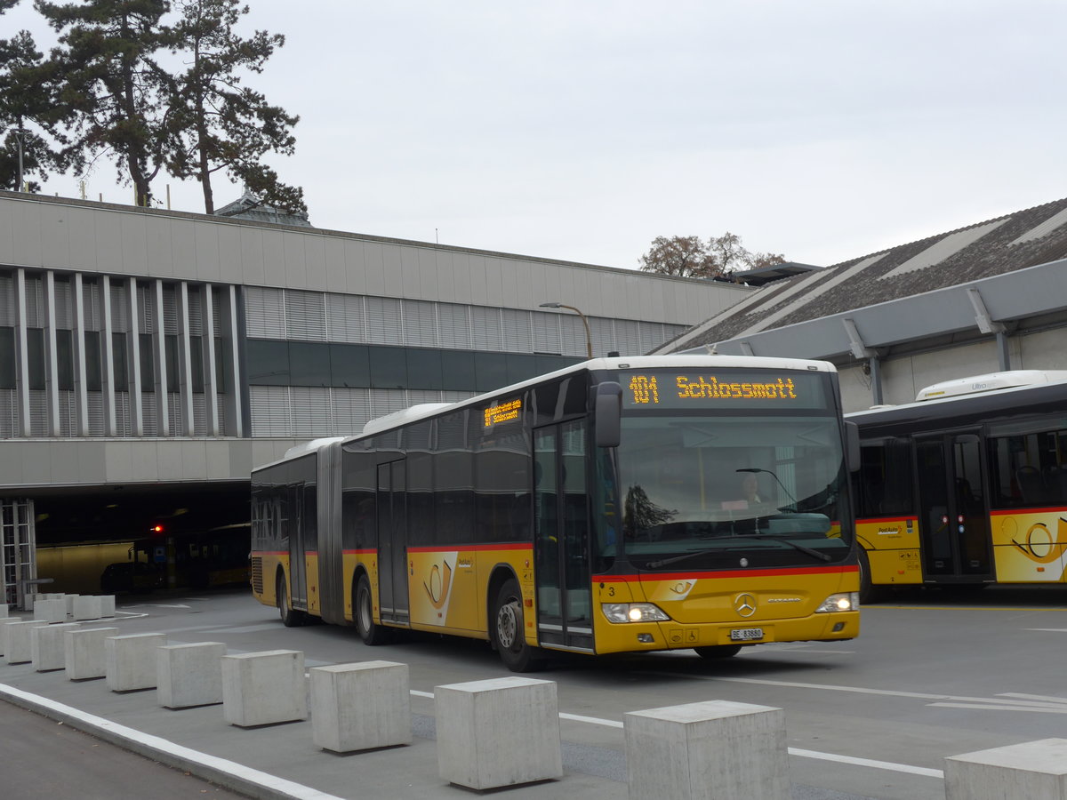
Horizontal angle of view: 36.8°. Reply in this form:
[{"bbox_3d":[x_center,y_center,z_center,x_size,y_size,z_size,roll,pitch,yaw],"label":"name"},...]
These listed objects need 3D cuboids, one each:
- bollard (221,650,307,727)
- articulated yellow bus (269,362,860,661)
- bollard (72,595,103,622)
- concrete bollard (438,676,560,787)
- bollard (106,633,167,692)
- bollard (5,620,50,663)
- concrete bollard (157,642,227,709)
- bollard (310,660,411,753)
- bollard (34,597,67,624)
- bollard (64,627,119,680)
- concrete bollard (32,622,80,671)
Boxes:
[{"bbox_3d":[-2.054,2.200,12.227,0.496,0.512,0.477,-1,-5,-28],"label":"bollard"},{"bbox_3d":[-1.214,1.772,22.336,2.550,3.100,17.940,0,-5,-19],"label":"articulated yellow bus"},{"bbox_3d":[-9.770,4.567,35.140,0.481,0.512,0.496,-5,-5,17],"label":"bollard"},{"bbox_3d":[-0.191,1.795,8.655,0.496,0.512,0.477,-1,-5,-29],"label":"concrete bollard"},{"bbox_3d":[-3.933,2.609,15.927,0.496,0.512,0.477,-2,-5,-26],"label":"bollard"},{"bbox_3d":[-6.654,3.188,21.066,0.496,0.512,0.477,-2,-5,-26],"label":"bollard"},{"bbox_3d":[-3.011,2.428,14.140,0.496,0.512,0.477,-1,-5,-28],"label":"concrete bollard"},{"bbox_3d":[-1.125,2.000,10.459,0.496,0.512,0.477,-1,-5,-28],"label":"bollard"},{"bbox_3d":[-10.479,4.599,34.789,0.481,0.512,0.496,-6,-5,28],"label":"bollard"},{"bbox_3d":[-4.830,2.786,17.581,0.496,0.512,0.477,-2,-5,-27],"label":"bollard"},{"bbox_3d":[-5.697,2.967,19.185,0.496,0.512,0.477,-2,-5,-26],"label":"concrete bollard"}]

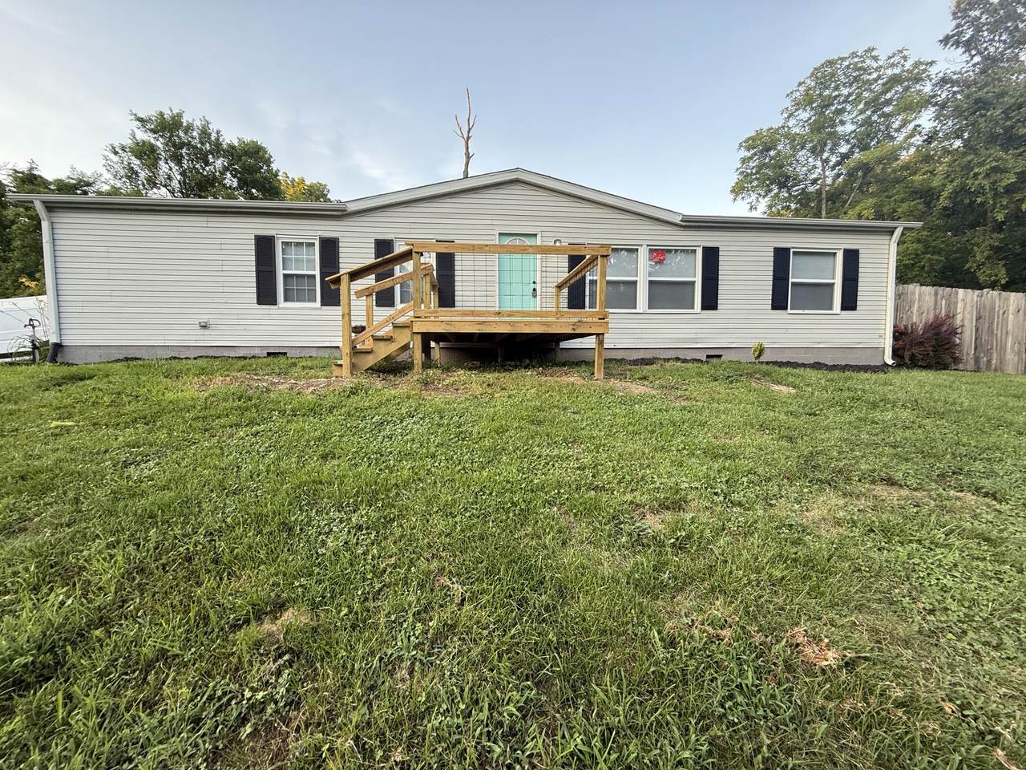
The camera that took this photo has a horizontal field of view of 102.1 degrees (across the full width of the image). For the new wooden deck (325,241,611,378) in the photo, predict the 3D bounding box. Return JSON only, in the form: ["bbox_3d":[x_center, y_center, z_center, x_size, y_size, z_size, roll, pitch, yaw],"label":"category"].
[{"bbox_3d":[-0.644,-0.996,6.684,3.470,1.630,3.180,0,3,-5],"label":"new wooden deck"}]

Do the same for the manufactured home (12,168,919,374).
[{"bbox_3d":[-0.462,-2.561,12.179,17.350,3.930,8.400,0,3,-5],"label":"manufactured home"}]

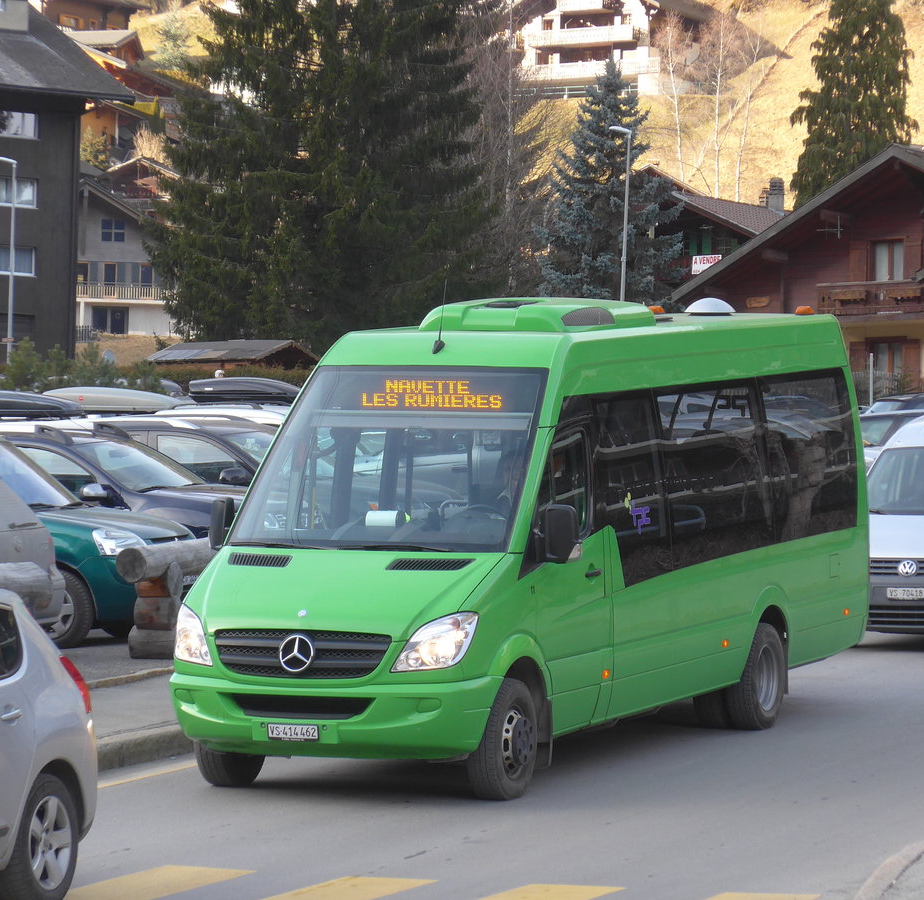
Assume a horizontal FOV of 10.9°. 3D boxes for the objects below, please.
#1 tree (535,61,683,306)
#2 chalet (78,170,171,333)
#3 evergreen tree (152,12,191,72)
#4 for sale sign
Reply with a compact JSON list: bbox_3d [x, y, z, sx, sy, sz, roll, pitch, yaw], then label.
[{"bbox_3d":[3.773,-5.500,125.000,4.100,9.100,4.100,1,-3,0],"label":"tree"},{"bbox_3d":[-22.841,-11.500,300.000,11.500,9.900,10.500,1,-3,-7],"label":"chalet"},{"bbox_3d":[-23.943,-33.545,400.000,3.200,5.200,3.200,1,-3,0],"label":"evergreen tree"},{"bbox_3d":[9.510,-7.166,188.000,1.270,0.720,0.040,-1,-3,29],"label":"for sale sign"}]

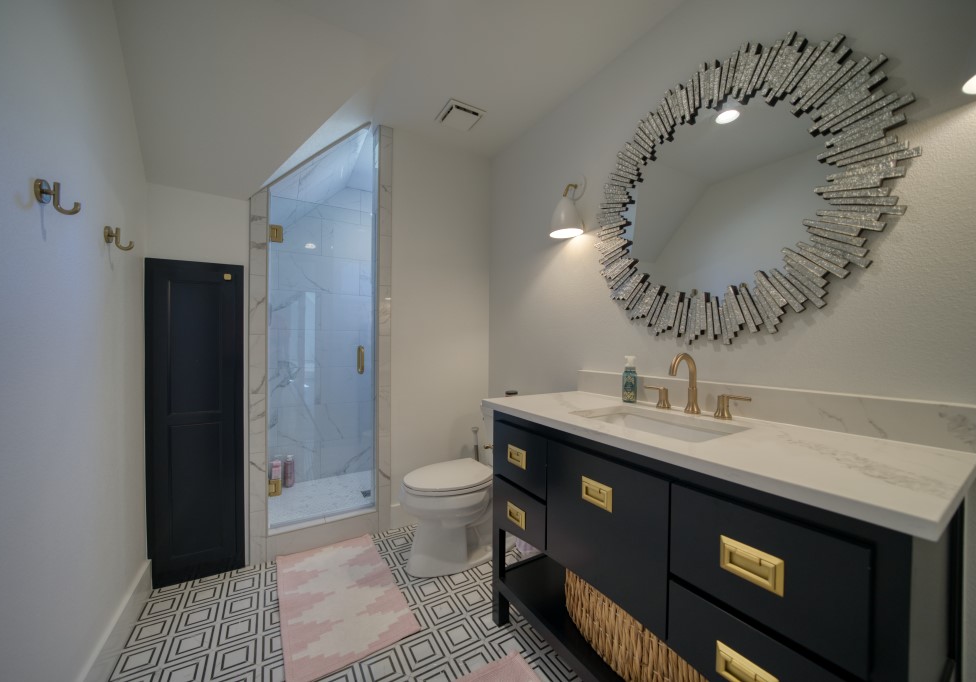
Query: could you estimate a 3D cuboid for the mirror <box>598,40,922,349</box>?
[{"bbox_3d":[0.745,-0.425,1.169,0.040,0.885,0.910,0,0,-31],"label":"mirror"}]

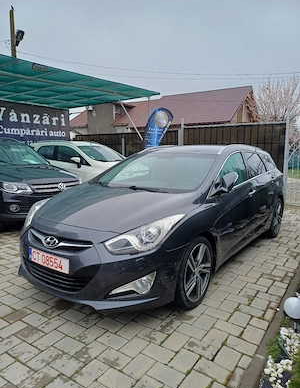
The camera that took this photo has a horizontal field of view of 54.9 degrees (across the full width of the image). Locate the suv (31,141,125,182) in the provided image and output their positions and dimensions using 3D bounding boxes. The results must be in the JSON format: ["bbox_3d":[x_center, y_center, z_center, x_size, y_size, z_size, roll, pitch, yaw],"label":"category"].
[{"bbox_3d":[-2.096,-0.740,8.764,4.170,1.640,1.800,5,9,30],"label":"suv"}]

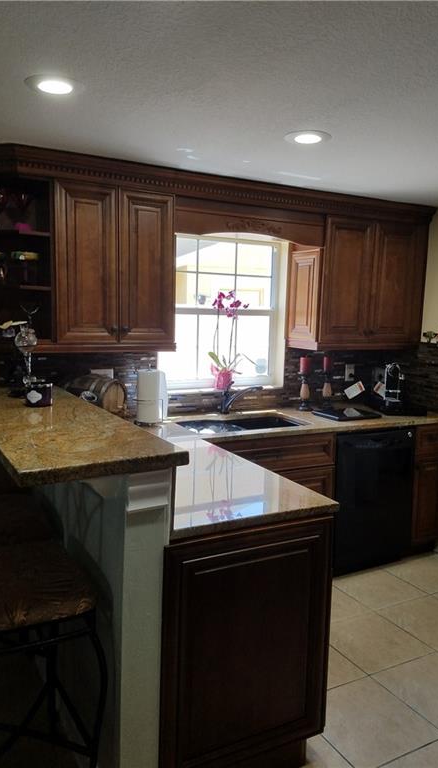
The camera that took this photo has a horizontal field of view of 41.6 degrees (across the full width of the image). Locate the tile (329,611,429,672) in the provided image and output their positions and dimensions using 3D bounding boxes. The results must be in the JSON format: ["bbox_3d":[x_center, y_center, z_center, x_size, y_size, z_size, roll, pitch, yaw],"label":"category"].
[{"bbox_3d":[0.726,1.216,2.733,0.406,0.010,0.406,-2,8,-28],"label":"tile"}]

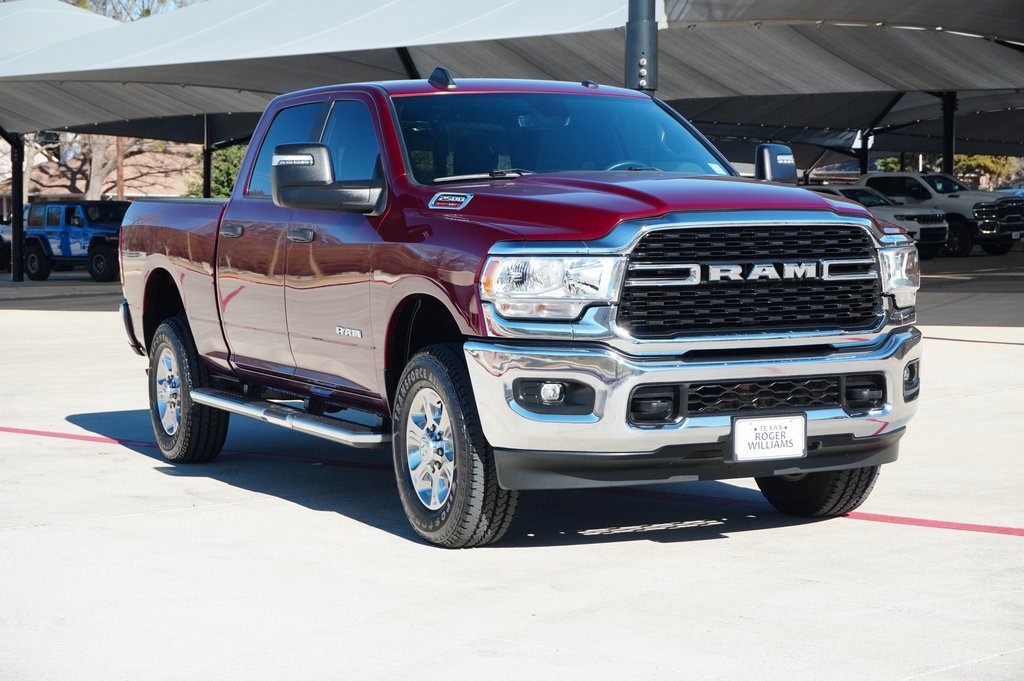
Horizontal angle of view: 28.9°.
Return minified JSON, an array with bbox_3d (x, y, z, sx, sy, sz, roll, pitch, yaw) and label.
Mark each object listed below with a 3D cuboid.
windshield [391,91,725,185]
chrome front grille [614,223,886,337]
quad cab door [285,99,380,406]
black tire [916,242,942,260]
[{"bbox_3d":[0.214,-0.910,8.953,1.600,0.160,0.780,-2,43,-25],"label":"windshield"},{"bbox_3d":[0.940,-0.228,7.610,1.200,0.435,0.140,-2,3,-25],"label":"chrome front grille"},{"bbox_3d":[-0.717,-0.476,8.921,0.250,1.340,1.170,-2,3,-25],"label":"quad cab door"},{"bbox_3d":[9.418,-2.213,45.400,0.770,0.770,0.270,2,4,43],"label":"black tire"}]

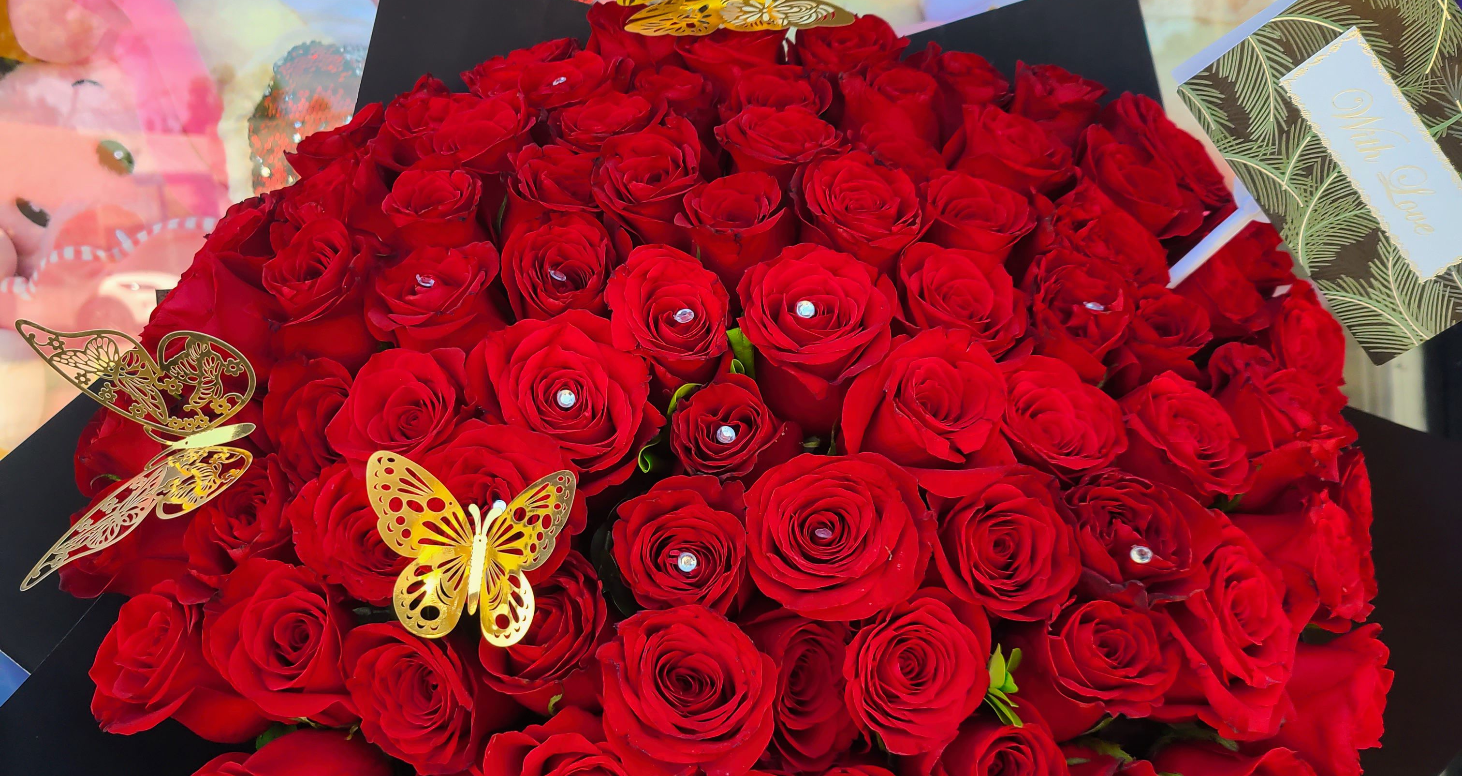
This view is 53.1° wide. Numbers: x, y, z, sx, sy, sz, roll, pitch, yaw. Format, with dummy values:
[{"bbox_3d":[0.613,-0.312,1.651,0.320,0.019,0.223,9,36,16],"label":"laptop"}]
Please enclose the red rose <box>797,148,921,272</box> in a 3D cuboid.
[{"bbox_3d":[0.059,-0.075,0.690,0.059,0.053,0.059,0,54,0],"label":"red rose"}]

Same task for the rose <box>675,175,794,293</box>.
[{"bbox_3d":[0.003,-0.062,0.615,0.048,0.050,0.048,2,46,0],"label":"rose"}]

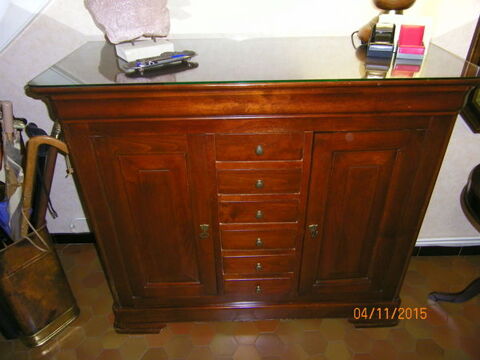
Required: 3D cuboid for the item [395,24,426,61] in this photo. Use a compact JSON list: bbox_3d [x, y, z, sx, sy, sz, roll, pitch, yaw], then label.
[{"bbox_3d":[0.526,-0.429,1.199,0.075,0.092,0.070,3,33,7],"label":"item"}]

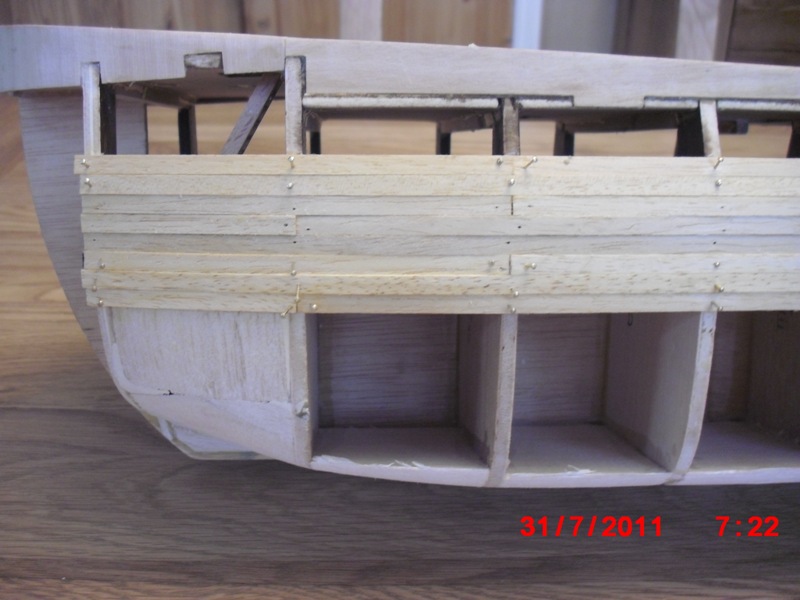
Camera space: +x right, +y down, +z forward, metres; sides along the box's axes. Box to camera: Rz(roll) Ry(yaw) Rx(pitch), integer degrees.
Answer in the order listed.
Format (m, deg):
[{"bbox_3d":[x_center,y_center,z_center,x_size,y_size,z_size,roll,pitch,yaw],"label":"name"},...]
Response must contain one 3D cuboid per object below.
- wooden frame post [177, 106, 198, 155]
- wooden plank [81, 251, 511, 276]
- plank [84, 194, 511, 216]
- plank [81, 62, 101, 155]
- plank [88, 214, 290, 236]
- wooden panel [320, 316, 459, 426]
[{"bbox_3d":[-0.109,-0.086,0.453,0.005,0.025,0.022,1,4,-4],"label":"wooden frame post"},{"bbox_3d":[-0.032,-0.011,0.266,0.131,0.006,0.003,1,3,5],"label":"wooden plank"},{"bbox_3d":[-0.032,-0.029,0.266,0.131,0.006,0.003,1,3,4],"label":"plank"},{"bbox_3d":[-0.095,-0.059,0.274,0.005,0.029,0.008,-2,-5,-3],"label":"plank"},{"bbox_3d":[-0.064,-0.023,0.267,0.067,0.006,0.002,1,3,6],"label":"plank"},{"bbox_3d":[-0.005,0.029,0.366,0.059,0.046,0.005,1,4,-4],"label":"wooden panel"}]

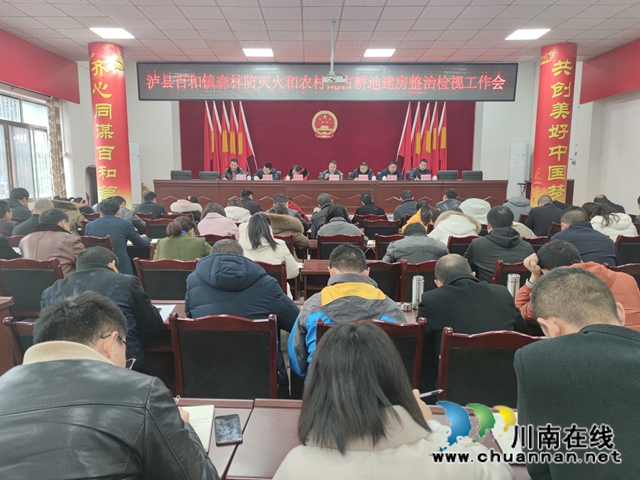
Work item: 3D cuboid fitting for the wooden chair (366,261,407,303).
[{"bbox_3d":[0.351,0.587,3.314,0.460,0.980,0.560,0,8,-1],"label":"wooden chair"}]

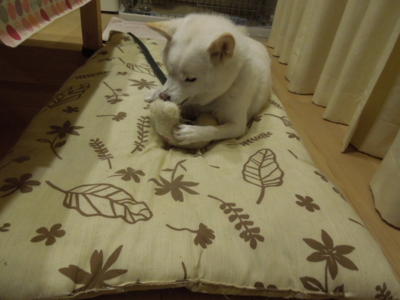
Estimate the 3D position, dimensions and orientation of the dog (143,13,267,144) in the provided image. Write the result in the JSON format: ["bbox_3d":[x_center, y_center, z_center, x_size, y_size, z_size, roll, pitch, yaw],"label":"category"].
[{"bbox_3d":[0.076,-0.266,0.877,0.290,0.250,0.500,22,36,21],"label":"dog"}]

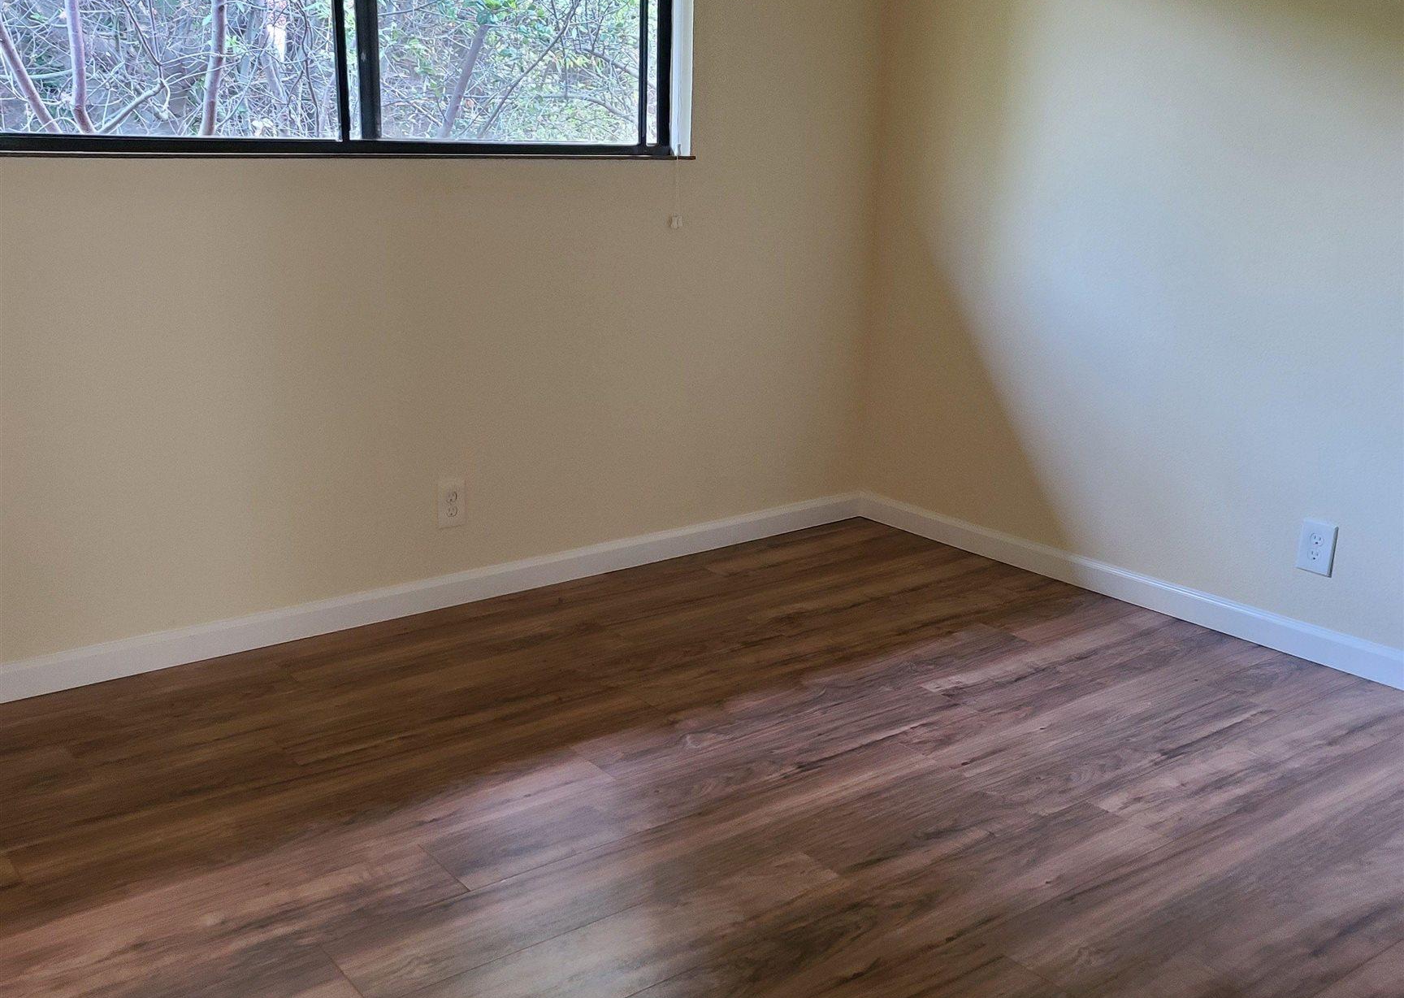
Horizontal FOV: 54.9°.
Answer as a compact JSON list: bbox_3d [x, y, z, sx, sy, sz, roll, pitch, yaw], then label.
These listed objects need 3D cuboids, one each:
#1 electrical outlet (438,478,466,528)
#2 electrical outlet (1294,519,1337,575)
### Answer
[{"bbox_3d":[-0.643,0.012,3.473,0.077,0.121,0.009,-11,19,-36],"label":"electrical outlet"},{"bbox_3d":[1.451,0.116,3.188,0.009,0.121,0.077,-11,19,-36],"label":"electrical outlet"}]

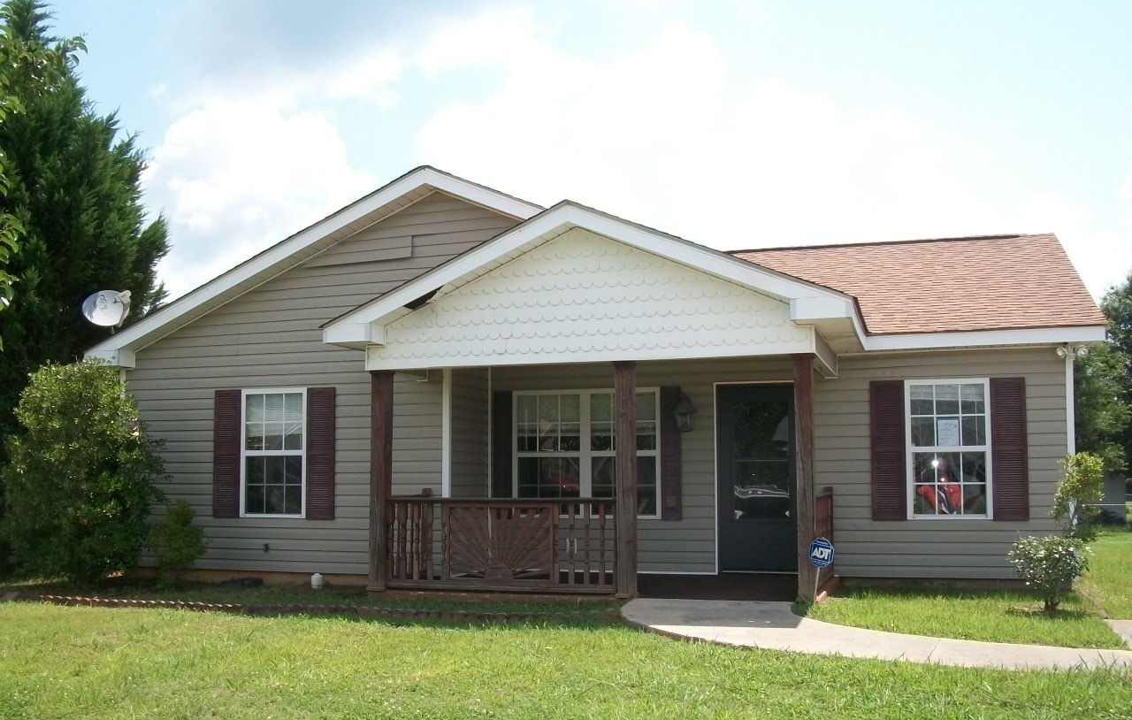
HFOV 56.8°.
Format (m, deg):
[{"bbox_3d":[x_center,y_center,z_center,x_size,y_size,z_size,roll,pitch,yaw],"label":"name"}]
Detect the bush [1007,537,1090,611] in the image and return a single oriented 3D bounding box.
[{"bbox_3d":[4.115,1.825,8.942,0.720,0.700,0.680,-2,-6,19],"label":"bush"}]

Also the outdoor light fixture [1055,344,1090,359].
[{"bbox_3d":[5.107,-0.085,10.557,0.330,0.160,0.200,-2,-6,19],"label":"outdoor light fixture"}]

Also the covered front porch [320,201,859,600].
[{"bbox_3d":[0.454,0.517,10.767,5.130,3.700,2.780,-2,-6,19],"label":"covered front porch"}]

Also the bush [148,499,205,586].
[{"bbox_3d":[-4.458,2.080,11.976,0.660,1.000,0.620,-2,-6,19],"label":"bush"}]

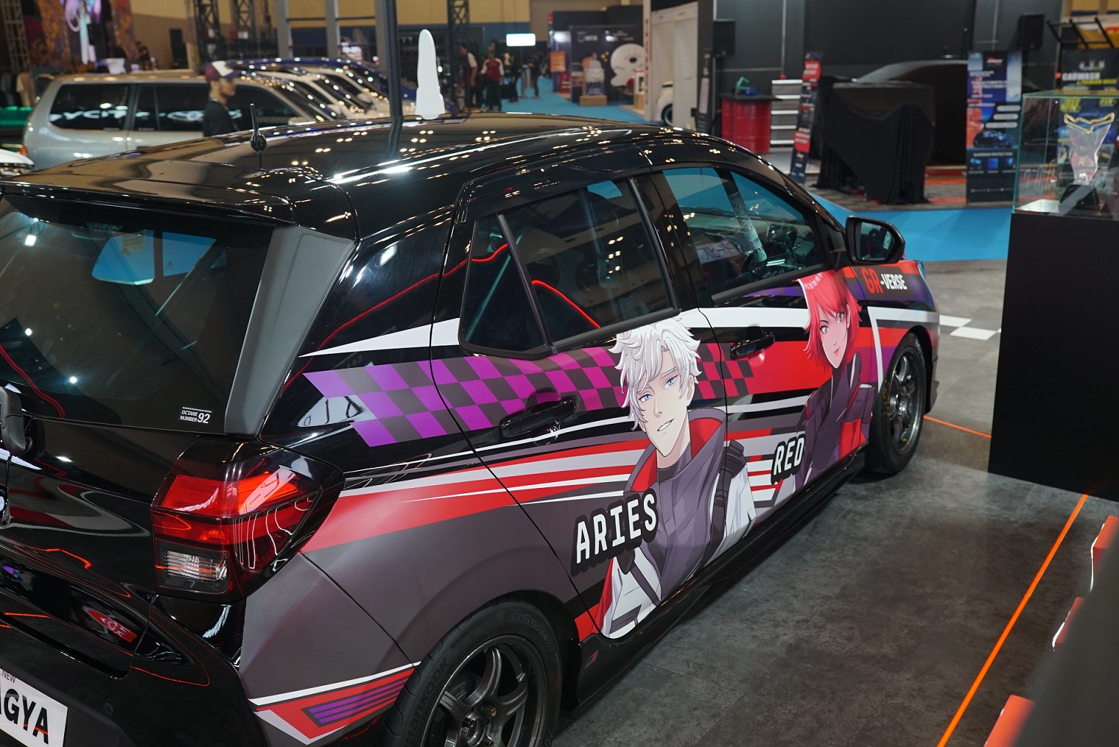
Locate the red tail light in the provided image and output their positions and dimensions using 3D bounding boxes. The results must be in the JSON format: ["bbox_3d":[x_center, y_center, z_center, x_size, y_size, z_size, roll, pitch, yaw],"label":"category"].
[{"bbox_3d":[-0.522,0.234,1.785,0.255,0.260,0.200,10,20,34],"label":"red tail light"}]

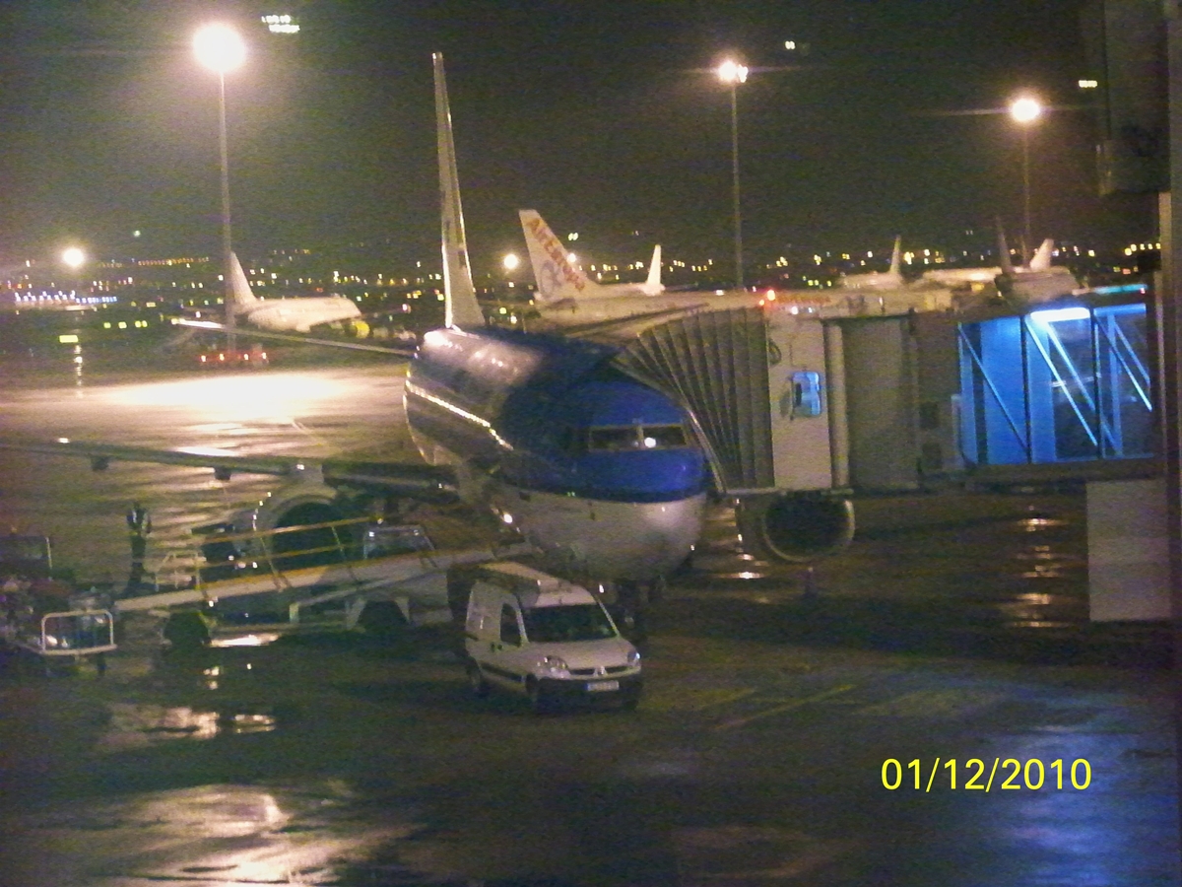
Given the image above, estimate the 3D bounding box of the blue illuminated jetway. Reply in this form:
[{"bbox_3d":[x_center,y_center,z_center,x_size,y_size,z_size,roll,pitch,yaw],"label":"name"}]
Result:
[{"bbox_3d":[8.417,-0.829,53.154,4.200,2.800,2.500,0,4,40],"label":"blue illuminated jetway"}]

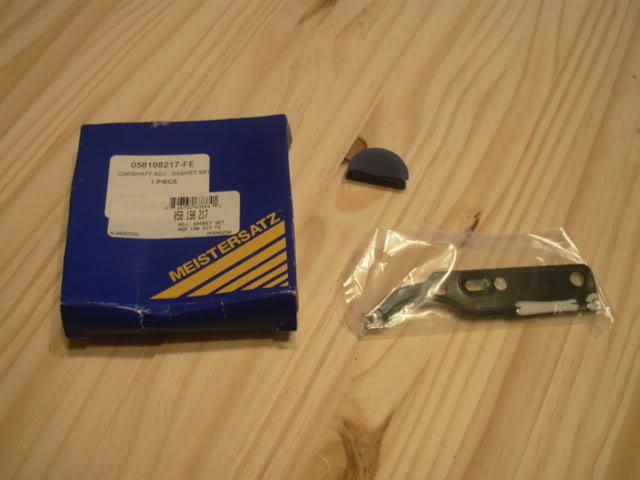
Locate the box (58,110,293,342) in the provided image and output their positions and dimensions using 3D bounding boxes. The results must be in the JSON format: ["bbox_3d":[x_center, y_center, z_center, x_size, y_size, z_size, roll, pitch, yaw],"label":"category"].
[{"bbox_3d":[-0.071,-0.010,0.363,0.110,0.029,0.110,-3,59,-5],"label":"box"}]

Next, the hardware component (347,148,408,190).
[{"bbox_3d":[0.034,-0.042,0.401,0.034,0.010,0.019,10,58,3],"label":"hardware component"}]

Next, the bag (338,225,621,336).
[{"bbox_3d":[0.080,0.018,0.366,0.137,0.013,0.063,-2,59,-5],"label":"bag"}]

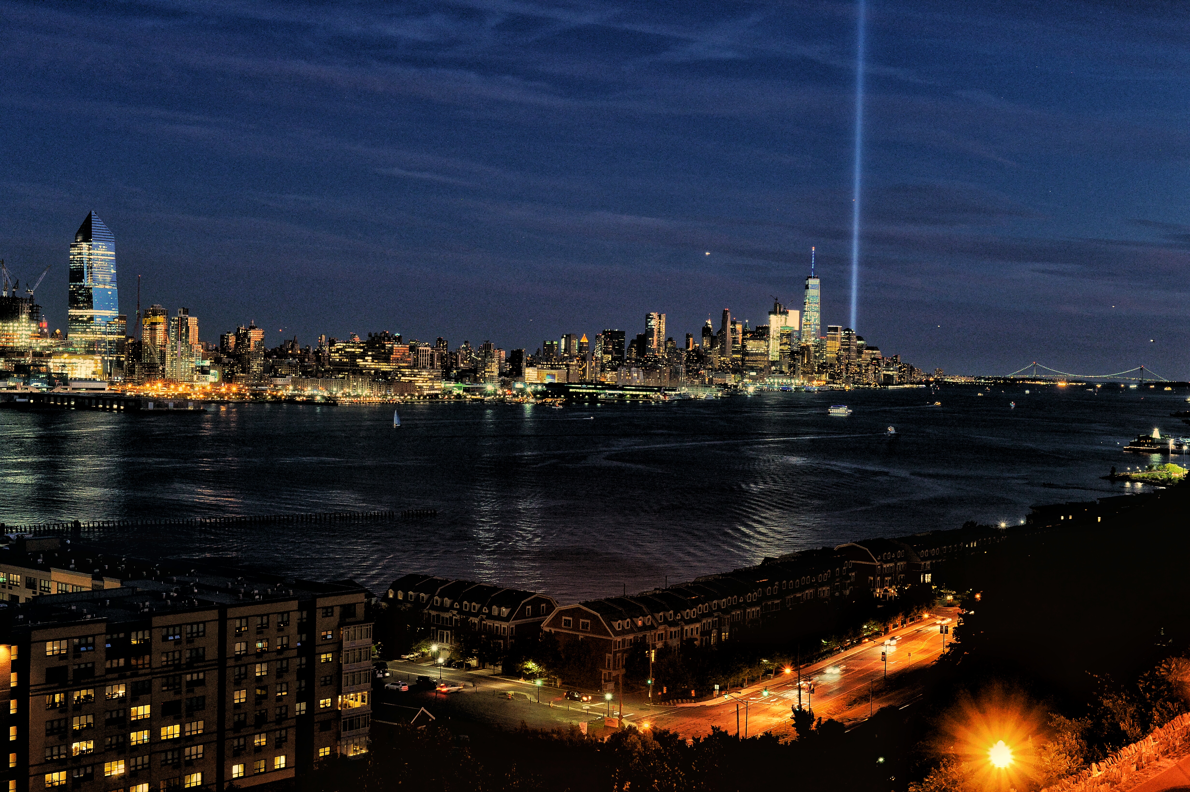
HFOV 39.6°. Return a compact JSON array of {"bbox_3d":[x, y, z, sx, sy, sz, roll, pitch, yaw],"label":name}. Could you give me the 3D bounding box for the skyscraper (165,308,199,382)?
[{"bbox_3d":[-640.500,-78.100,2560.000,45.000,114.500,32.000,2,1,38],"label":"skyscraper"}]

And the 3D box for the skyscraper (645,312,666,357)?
[{"bbox_3d":[241.500,-200.500,6600.000,64.000,267.400,48.000,2,1,29],"label":"skyscraper"}]

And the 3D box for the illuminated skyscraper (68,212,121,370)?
[{"bbox_3d":[-799.500,-159.700,2640.000,66.000,270.300,54.000,2,1,38],"label":"illuminated skyscraper"}]

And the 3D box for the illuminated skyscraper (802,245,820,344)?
[{"bbox_3d":[892.400,-338.100,6790.000,64.000,546.300,64.000,2,1,31],"label":"illuminated skyscraper"}]

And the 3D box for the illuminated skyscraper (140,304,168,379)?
[{"bbox_3d":[-690.300,-83.100,2590.000,42.000,121.000,27.000,2,1,38],"label":"illuminated skyscraper"}]

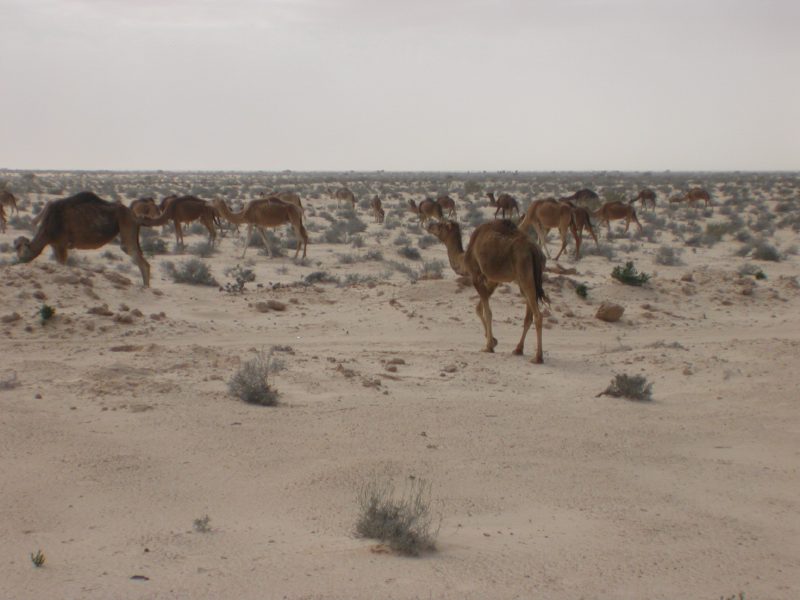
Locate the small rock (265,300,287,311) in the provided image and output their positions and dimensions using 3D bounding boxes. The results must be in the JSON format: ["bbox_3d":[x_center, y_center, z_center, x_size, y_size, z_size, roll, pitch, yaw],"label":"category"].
[{"bbox_3d":[-2.172,0.097,57.300,0.350,0.157,0.262,0,2,0],"label":"small rock"}]

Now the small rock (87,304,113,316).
[{"bbox_3d":[-5.221,0.184,57.000,0.450,0.200,0.330,0,2,0],"label":"small rock"}]

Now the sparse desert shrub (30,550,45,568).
[{"bbox_3d":[-2.403,1.720,21.600,0.093,0.118,0.090,0,2,0],"label":"sparse desert shrub"}]

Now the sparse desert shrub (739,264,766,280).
[{"bbox_3d":[7.605,-0.593,70.300,0.601,0.327,0.541,0,2,0],"label":"sparse desert shrub"}]

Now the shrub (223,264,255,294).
[{"bbox_3d":[-3.187,-0.405,64.300,0.628,0.560,0.566,0,2,0],"label":"shrub"}]

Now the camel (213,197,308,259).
[{"bbox_3d":[-4.409,-2.276,103.000,2.950,1.930,0.750,0,2,-3],"label":"camel"}]

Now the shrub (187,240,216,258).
[{"bbox_3d":[-5.988,-1.523,98.300,0.902,0.514,0.812,0,2,0],"label":"shrub"}]

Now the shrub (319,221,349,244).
[{"bbox_3d":[-2.414,-2.451,118.300,1.086,0.826,0.978,0,2,0],"label":"shrub"}]

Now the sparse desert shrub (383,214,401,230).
[{"bbox_3d":[-0.522,-4.757,200.000,1.080,0.950,0.950,0,2,0],"label":"sparse desert shrub"}]

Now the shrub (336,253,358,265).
[{"bbox_3d":[-1.531,-1.210,95.000,0.640,0.350,0.580,0,2,0],"label":"shrub"}]

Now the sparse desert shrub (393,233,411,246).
[{"bbox_3d":[0.052,-2.104,113.300,0.624,0.461,0.562,0,2,0],"label":"sparse desert shrub"}]

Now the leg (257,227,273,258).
[{"bbox_3d":[-4.275,-1.814,102.800,0.480,1.000,0.220,0,2,-3],"label":"leg"}]

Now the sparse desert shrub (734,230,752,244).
[{"bbox_3d":[14.969,-2.724,142.000,0.780,0.580,0.700,0,2,0],"label":"sparse desert shrub"}]

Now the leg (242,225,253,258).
[{"bbox_3d":[-4.633,-1.777,99.000,0.304,1.033,0.200,0,2,0],"label":"leg"}]

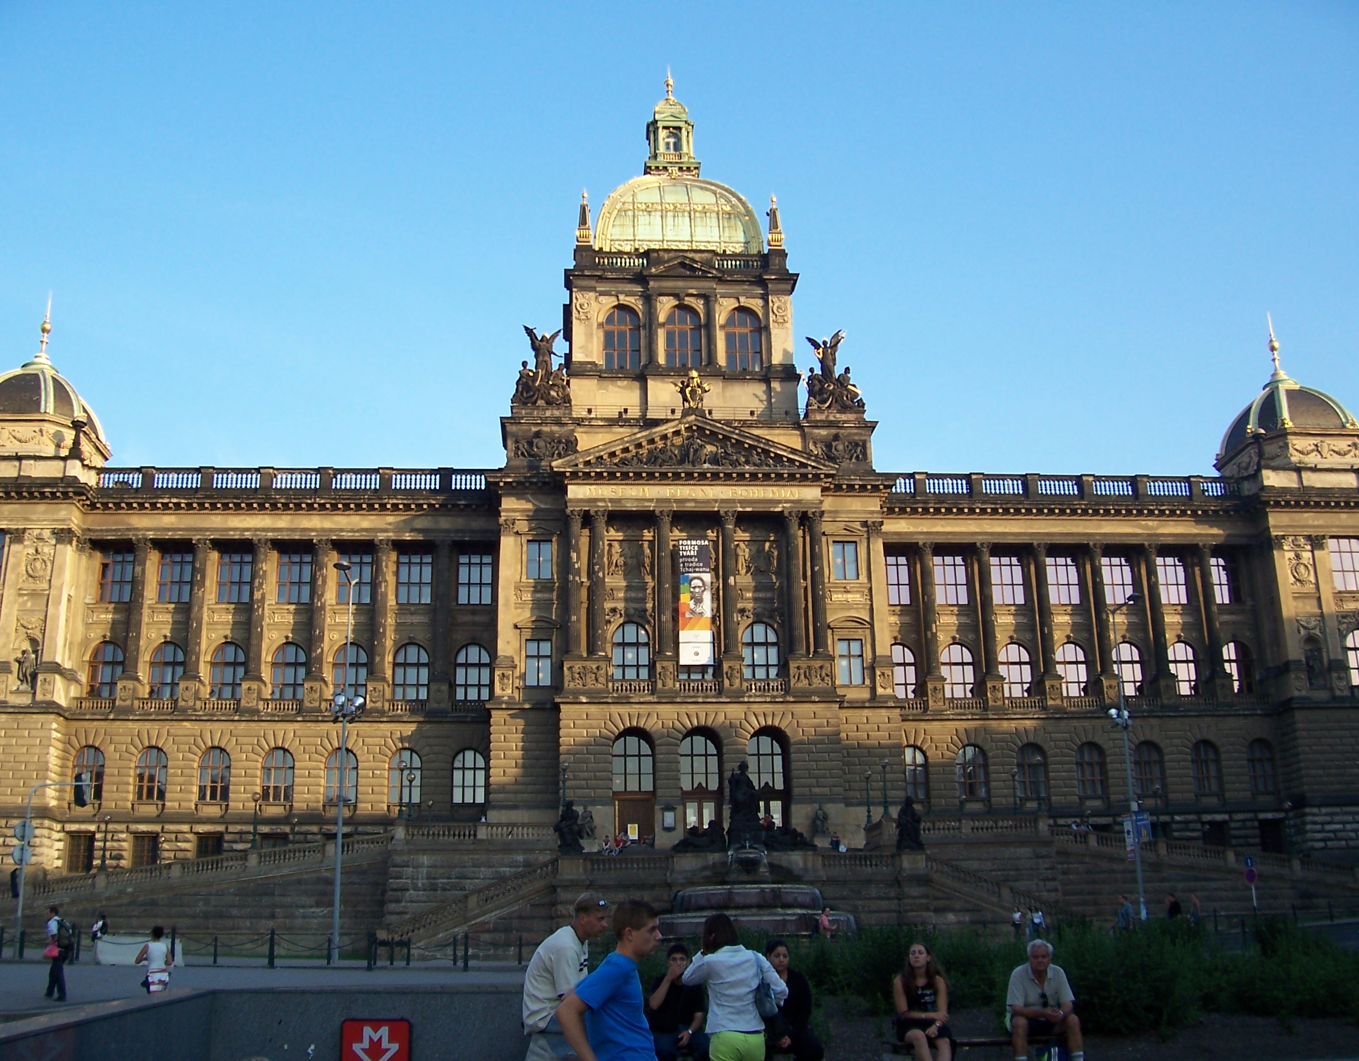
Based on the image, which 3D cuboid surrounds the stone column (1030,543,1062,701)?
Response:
[{"bbox_3d":[24.478,6.076,92.788,1.100,10.550,1.100,0,-15,-4],"label":"stone column"}]

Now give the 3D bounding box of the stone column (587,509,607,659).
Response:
[{"bbox_3d":[-4.971,3.138,83.949,1.050,8.900,1.050,0,-15,-4],"label":"stone column"}]

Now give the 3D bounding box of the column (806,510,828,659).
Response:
[{"bbox_3d":[8.393,3.174,84.920,1.050,8.850,1.050,0,-15,-4],"label":"column"}]

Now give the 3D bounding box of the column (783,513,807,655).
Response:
[{"bbox_3d":[7.230,3.259,85.965,1.150,9.350,1.150,0,-16,-4],"label":"column"}]

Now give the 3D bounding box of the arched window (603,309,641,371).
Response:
[{"bbox_3d":[-4.051,-13.610,98.461,2.600,4.950,0.400,0,-16,-4],"label":"arched window"}]

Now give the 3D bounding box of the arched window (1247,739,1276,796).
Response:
[{"bbox_3d":[37.998,15.411,90.580,1.600,3.600,0.400,0,-15,-4],"label":"arched window"}]

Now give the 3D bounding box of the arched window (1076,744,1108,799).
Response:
[{"bbox_3d":[26.577,15.479,89.723,1.680,3.580,0.400,0,-15,-4],"label":"arched window"}]

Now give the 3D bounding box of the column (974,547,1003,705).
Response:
[{"bbox_3d":[20.894,6.146,93.844,1.300,10.965,1.300,0,-16,-4],"label":"column"}]

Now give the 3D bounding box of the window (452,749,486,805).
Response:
[{"bbox_3d":[-13.157,15.401,87.034,2.200,3.600,0.400,0,-16,-4],"label":"window"}]

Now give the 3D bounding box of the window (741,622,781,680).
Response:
[{"bbox_3d":[5.149,7.539,87.479,2.333,3.670,0.350,0,-16,-4],"label":"window"}]

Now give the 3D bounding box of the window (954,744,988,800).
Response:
[{"bbox_3d":[19.687,16.233,93.246,2.193,3.667,0.350,0,-15,-4],"label":"window"}]

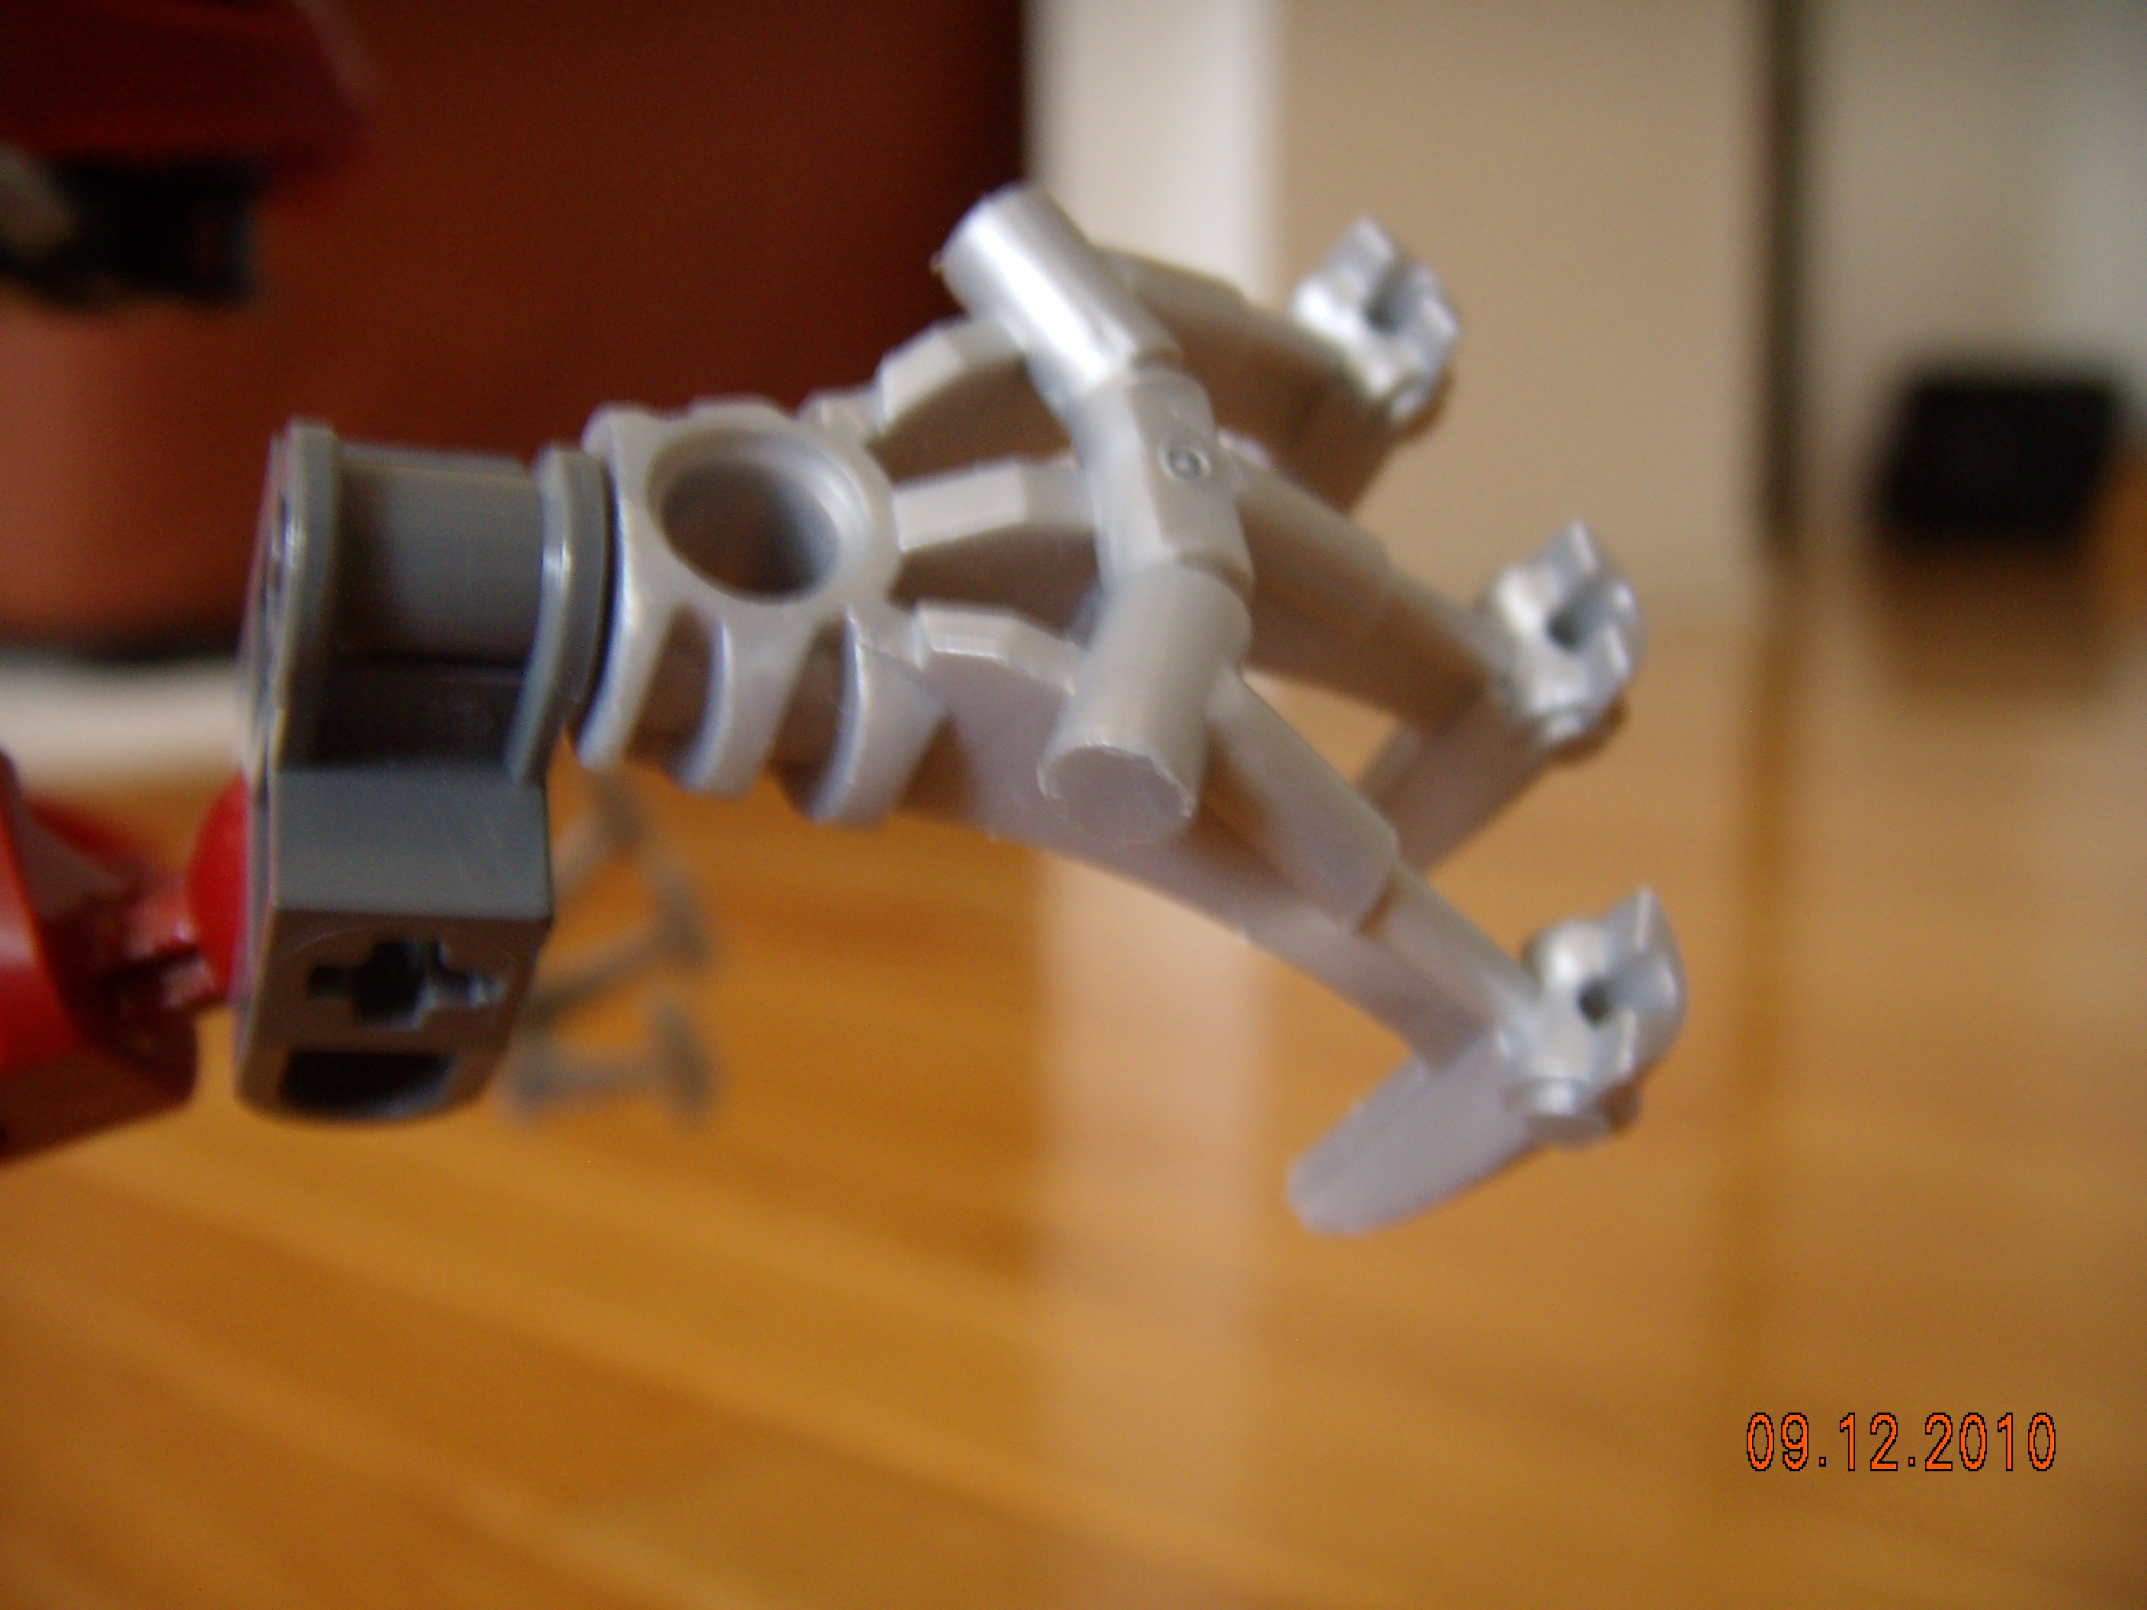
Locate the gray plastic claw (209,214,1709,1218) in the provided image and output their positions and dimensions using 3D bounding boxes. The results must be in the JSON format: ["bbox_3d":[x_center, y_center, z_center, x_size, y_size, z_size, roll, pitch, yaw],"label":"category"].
[{"bbox_3d":[-0.003,-0.004,0.070,0.041,0.031,0.022,3,-36,-21],"label":"gray plastic claw"}]

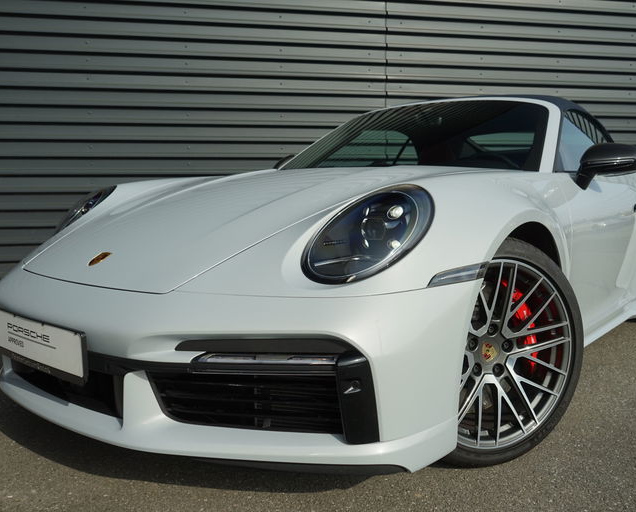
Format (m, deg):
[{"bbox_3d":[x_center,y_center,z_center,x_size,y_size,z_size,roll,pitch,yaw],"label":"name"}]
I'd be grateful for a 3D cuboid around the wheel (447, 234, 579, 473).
[{"bbox_3d":[0.472,0.268,1.795,0.686,0.686,0.260,-3,7,-22],"label":"wheel"}]

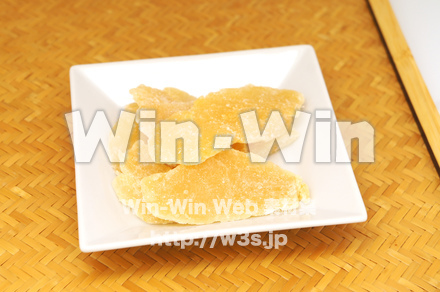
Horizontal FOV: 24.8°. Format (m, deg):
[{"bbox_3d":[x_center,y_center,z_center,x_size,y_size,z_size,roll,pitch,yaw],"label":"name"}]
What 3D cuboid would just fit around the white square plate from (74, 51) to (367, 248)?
[{"bbox_3d":[-0.007,0.004,0.576,0.150,0.025,0.150,-5,45,-5],"label":"white square plate"}]

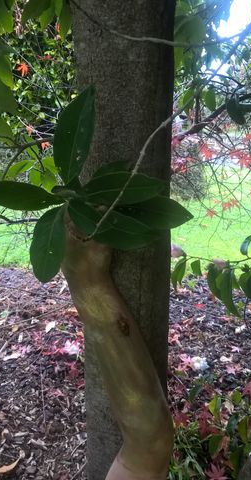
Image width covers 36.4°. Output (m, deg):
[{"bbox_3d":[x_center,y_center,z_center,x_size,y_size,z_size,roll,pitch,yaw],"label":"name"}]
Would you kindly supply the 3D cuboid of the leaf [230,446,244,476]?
[{"bbox_3d":[0.322,0.637,1.100,0.036,0.083,0.025,-16,14,-6],"label":"leaf"}]

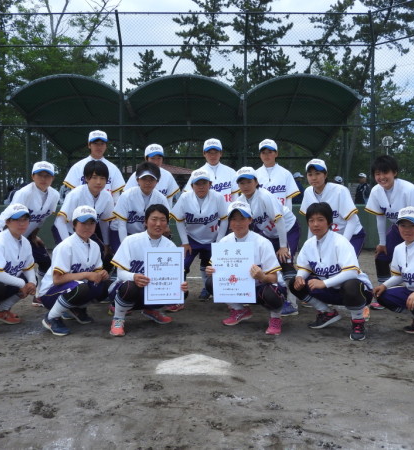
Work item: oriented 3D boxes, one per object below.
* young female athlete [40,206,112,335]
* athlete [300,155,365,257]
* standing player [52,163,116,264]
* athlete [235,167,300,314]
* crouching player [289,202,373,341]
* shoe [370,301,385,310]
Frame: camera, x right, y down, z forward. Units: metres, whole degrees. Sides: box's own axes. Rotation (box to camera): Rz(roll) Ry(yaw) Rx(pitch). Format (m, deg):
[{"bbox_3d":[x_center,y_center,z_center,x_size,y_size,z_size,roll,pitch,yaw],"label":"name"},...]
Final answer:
[{"bbox_3d":[-1.043,0.335,4.094,0.520,0.970,0.680,-2,2,-38],"label":"young female athlete"},{"bbox_3d":[1.103,0.122,4.607,0.520,1.360,0.660,2,3,40],"label":"athlete"},{"bbox_3d":[-1.043,0.143,4.427,0.520,1.330,0.620,-1,2,-25],"label":"standing player"},{"bbox_3d":[0.538,0.151,4.628,0.510,1.300,0.660,1,2,36],"label":"athlete"},{"bbox_3d":[0.972,0.321,4.062,0.620,1.000,0.680,0,2,15],"label":"crouching player"},{"bbox_3d":[1.641,0.738,4.975,0.100,0.110,0.260,1,2,35],"label":"shoe"}]

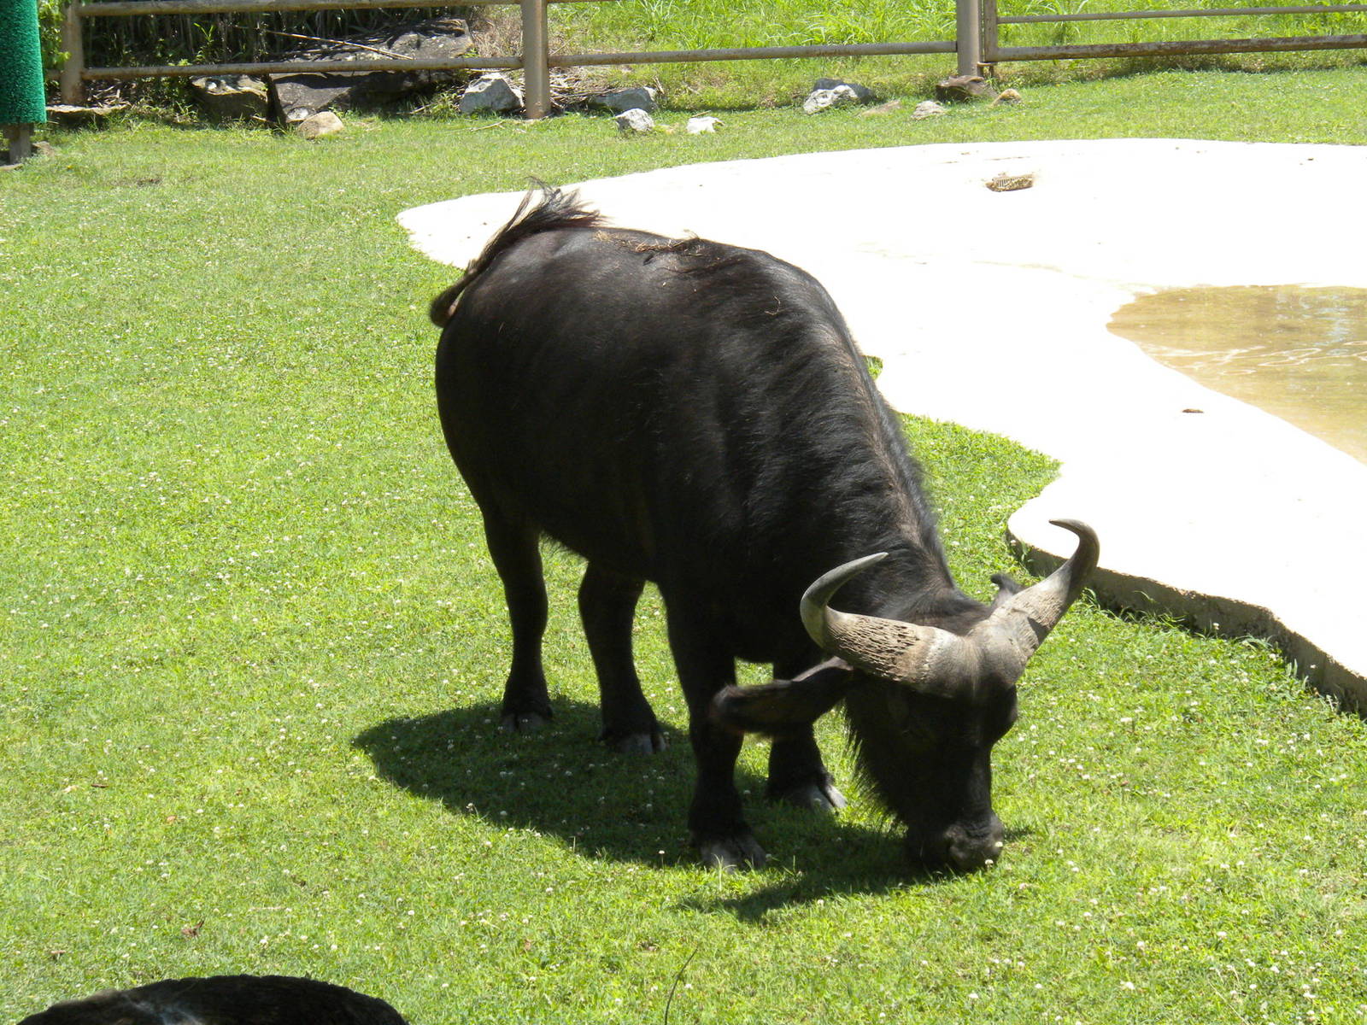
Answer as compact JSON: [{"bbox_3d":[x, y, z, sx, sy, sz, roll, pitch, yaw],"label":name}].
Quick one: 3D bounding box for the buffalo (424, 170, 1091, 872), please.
[{"bbox_3d":[0.084,-0.010,10.002,0.900,1.450,2.100,-8,15,-31],"label":"buffalo"}]

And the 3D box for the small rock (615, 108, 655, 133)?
[{"bbox_3d":[-0.278,-2.246,22.600,0.230,0.150,0.190,0,12,0],"label":"small rock"}]

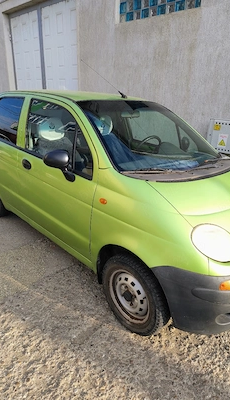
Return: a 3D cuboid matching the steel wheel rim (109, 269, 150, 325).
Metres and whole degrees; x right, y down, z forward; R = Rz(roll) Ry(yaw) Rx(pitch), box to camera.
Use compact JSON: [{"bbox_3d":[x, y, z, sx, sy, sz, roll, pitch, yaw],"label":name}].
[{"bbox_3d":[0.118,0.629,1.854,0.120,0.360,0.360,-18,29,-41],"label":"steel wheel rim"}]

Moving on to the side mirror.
[{"bbox_3d":[-0.390,-0.245,1.933,0.200,0.200,0.150,-18,29,-41],"label":"side mirror"}]

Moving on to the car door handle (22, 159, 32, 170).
[{"bbox_3d":[-0.777,-0.313,2.446,0.040,0.095,0.150,-18,29,-41],"label":"car door handle"}]

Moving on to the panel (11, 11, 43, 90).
[{"bbox_3d":[-2.787,-3.903,8.958,0.070,3.400,1.700,-19,29,-40],"label":"panel"}]

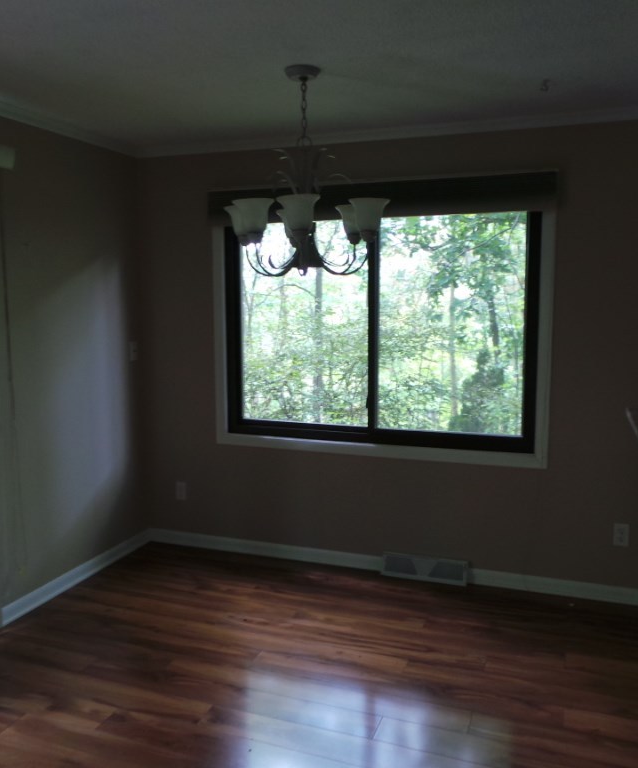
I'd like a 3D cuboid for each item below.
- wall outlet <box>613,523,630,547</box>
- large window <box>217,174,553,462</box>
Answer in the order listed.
[{"bbox_3d":[1.498,0.751,3.370,0.071,0.116,0.012,2,8,20],"label":"wall outlet"},{"bbox_3d":[0.271,-0.327,3.669,1.850,1.430,0.100,2,8,20],"label":"large window"}]

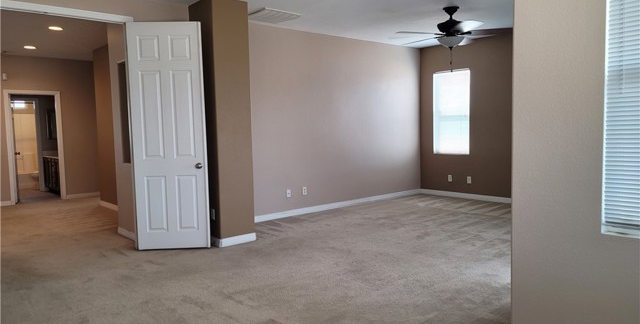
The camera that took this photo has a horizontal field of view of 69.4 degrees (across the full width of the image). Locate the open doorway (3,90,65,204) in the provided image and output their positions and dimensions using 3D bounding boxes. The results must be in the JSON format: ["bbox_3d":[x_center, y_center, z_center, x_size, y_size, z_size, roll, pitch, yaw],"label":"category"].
[{"bbox_3d":[-5.462,-0.286,8.895,0.925,2.118,0.140,-5,5,-40],"label":"open doorway"}]

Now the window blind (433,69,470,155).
[{"bbox_3d":[2.380,-0.879,8.358,0.050,1.480,0.755,-5,5,-40],"label":"window blind"}]

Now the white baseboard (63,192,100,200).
[{"bbox_3d":[-4.814,0.683,9.437,0.630,0.080,0.018,-5,5,-40],"label":"white baseboard"}]

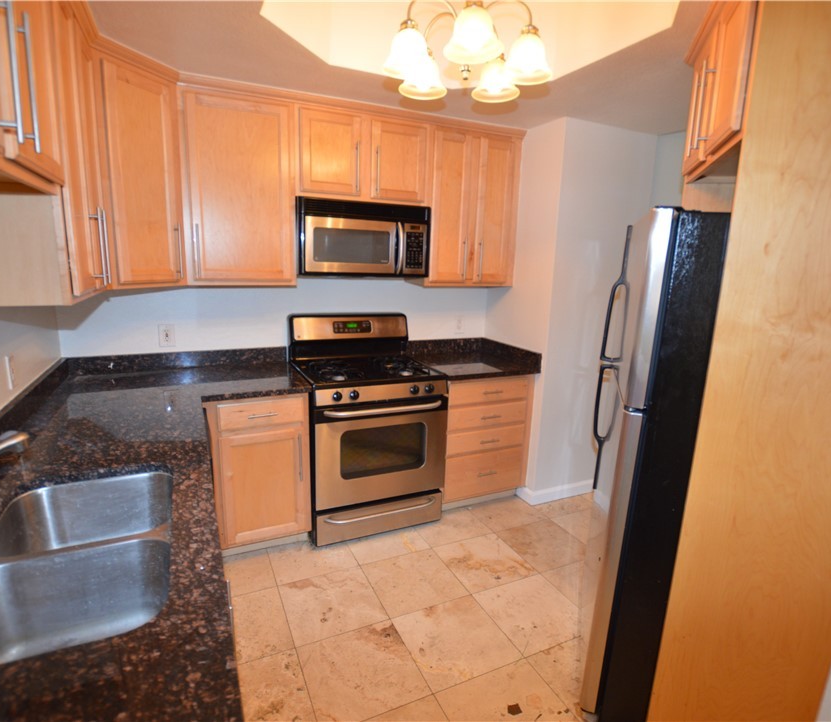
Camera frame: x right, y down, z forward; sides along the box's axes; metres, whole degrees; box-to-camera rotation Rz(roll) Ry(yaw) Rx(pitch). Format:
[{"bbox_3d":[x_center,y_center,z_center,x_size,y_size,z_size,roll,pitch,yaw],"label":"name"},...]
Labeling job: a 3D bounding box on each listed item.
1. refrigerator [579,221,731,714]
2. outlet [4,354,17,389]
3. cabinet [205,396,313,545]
[{"bbox_3d":[1.047,0.381,1.632,0.770,1.700,0.750,6,13,19],"label":"refrigerator"},{"bbox_3d":[-1.448,0.035,1.624,0.008,0.118,0.073,-4,13,-26],"label":"outlet"},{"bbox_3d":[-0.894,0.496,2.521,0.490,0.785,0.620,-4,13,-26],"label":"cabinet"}]

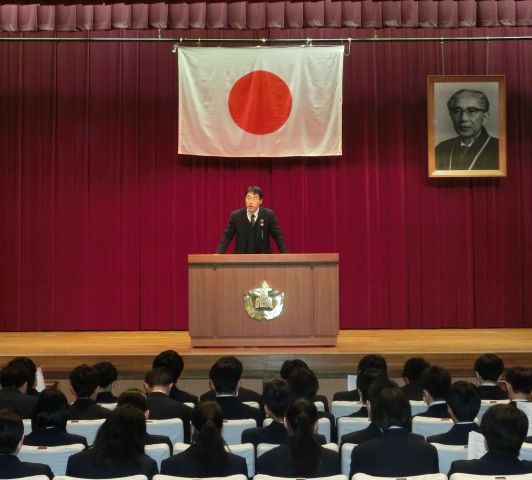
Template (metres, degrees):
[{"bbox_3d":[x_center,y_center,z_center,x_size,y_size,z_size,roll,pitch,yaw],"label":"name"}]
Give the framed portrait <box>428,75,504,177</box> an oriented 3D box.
[{"bbox_3d":[2.349,-1.329,12.717,0.910,1.180,0.060,0,-1,0],"label":"framed portrait"}]

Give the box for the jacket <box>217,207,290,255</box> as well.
[{"bbox_3d":[-0.139,0.025,11.304,0.750,0.740,0.420,0,-1,4],"label":"jacket"}]

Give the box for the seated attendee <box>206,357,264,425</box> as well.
[{"bbox_3d":[-0.247,1.442,7.602,0.500,1.300,0.780,0,-1,0],"label":"seated attendee"}]

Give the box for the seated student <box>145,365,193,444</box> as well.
[{"bbox_3d":[-0.720,1.477,7.604,0.500,1.240,0.780,0,-1,0],"label":"seated student"}]

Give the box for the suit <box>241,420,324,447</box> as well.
[{"bbox_3d":[0.107,1.377,6.570,0.510,0.600,0.380,0,-1,-3],"label":"suit"}]

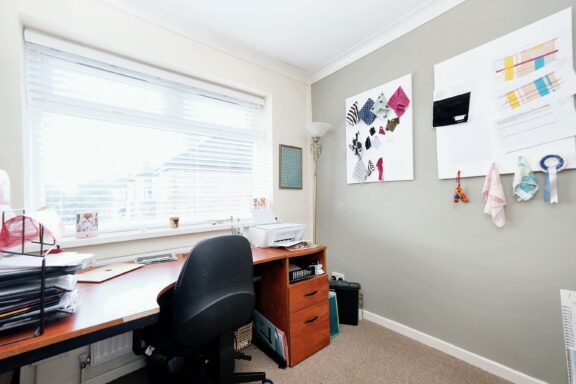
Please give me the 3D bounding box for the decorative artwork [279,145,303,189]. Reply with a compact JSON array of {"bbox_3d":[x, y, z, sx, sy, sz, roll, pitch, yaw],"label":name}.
[{"bbox_3d":[0.044,-0.245,2.403,0.303,0.428,0.020,0,-2,-39],"label":"decorative artwork"}]

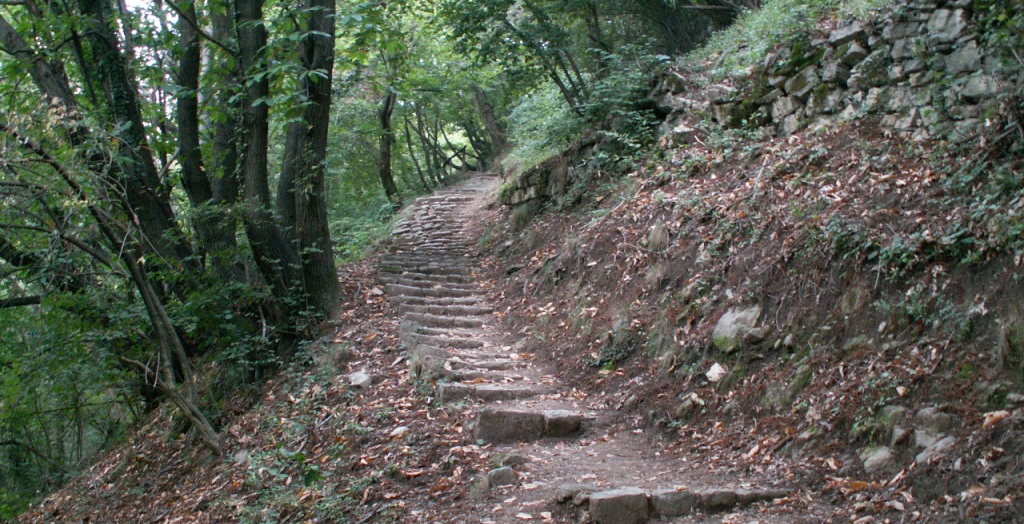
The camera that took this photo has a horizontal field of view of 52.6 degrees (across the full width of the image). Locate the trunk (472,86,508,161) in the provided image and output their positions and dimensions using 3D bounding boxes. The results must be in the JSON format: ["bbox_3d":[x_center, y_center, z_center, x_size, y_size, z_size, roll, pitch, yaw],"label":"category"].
[{"bbox_3d":[-0.519,-3.344,25.000,0.400,1.850,0.400,-19,-1,0],"label":"trunk"}]

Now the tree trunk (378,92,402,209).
[{"bbox_3d":[-2.054,-1.935,17.500,0.370,2.000,0.330,0,-1,0],"label":"tree trunk"}]

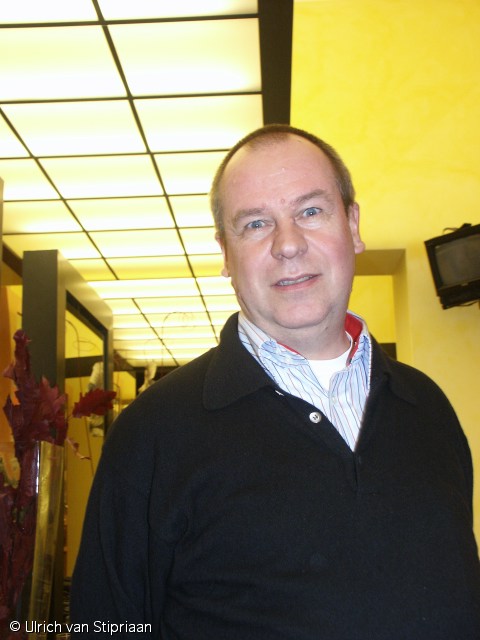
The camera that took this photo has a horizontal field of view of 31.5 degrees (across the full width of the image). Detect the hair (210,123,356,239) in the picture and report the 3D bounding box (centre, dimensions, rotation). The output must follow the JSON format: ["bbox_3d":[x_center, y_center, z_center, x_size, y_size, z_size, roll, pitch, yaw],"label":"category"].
[{"bbox_3d":[0.050,-0.151,1.030,0.172,0.165,0.175,-12,2,9],"label":"hair"}]

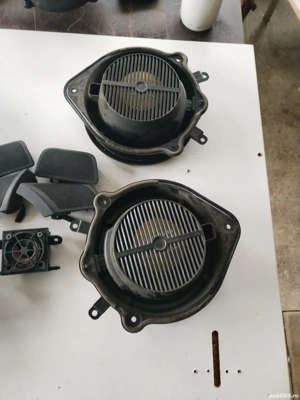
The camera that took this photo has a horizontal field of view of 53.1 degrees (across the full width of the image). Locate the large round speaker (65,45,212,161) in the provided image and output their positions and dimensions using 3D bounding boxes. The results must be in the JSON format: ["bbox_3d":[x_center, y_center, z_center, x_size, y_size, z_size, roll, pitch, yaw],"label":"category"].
[{"bbox_3d":[-0.020,-0.167,0.500,0.240,0.076,0.202,5,74,-2],"label":"large round speaker"}]

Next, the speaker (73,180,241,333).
[{"bbox_3d":[0.017,0.068,0.436,0.241,0.076,0.202,-15,76,-7],"label":"speaker"}]

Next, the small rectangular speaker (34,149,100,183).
[{"bbox_3d":[-0.125,-0.051,0.483,0.095,0.032,0.048,8,74,-1],"label":"small rectangular speaker"}]

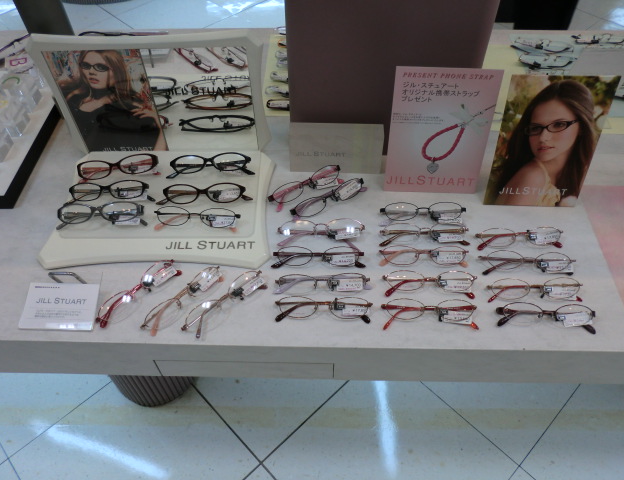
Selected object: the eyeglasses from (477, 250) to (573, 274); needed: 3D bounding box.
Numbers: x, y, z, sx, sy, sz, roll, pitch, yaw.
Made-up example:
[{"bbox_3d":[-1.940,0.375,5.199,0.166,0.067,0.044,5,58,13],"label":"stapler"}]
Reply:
[{"bbox_3d":[0.313,0.036,0.724,0.139,0.026,0.037,2,73,3],"label":"eyeglasses"}]

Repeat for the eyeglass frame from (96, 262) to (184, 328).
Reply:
[{"bbox_3d":[-0.243,0.076,0.701,0.131,0.033,0.035,-41,92,-28],"label":"eyeglass frame"}]

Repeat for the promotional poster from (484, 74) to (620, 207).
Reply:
[{"bbox_3d":[0.353,-0.143,0.754,0.147,0.211,0.010,1,35,2],"label":"promotional poster"}]

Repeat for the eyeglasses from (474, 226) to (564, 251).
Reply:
[{"bbox_3d":[0.310,-0.001,0.757,0.133,0.033,0.037,-3,81,-1],"label":"eyeglasses"}]

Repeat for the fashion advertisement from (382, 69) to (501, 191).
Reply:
[{"bbox_3d":[0.195,-0.163,0.773,0.150,0.208,0.010,2,38,3],"label":"fashion advertisement"}]

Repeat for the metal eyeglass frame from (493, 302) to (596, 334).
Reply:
[{"bbox_3d":[0.313,0.104,0.667,0.132,0.026,0.037,2,73,2],"label":"metal eyeglass frame"}]

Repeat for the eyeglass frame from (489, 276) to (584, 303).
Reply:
[{"bbox_3d":[0.307,0.071,0.697,0.133,0.033,0.037,-1,81,0],"label":"eyeglass frame"}]

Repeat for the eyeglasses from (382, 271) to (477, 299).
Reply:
[{"bbox_3d":[0.165,0.064,0.707,0.131,0.033,0.043,0,81,1],"label":"eyeglasses"}]

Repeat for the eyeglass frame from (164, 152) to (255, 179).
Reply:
[{"bbox_3d":[-0.172,-0.129,0.851,0.142,0.026,0.042,-3,73,-1],"label":"eyeglass frame"}]

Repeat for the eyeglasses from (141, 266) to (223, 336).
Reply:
[{"bbox_3d":[-0.171,0.080,0.665,0.127,0.024,0.035,-40,100,-29],"label":"eyeglasses"}]

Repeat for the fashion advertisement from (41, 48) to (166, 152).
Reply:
[{"bbox_3d":[-0.331,-0.221,0.828,0.147,0.202,0.004,-1,50,0],"label":"fashion advertisement"}]

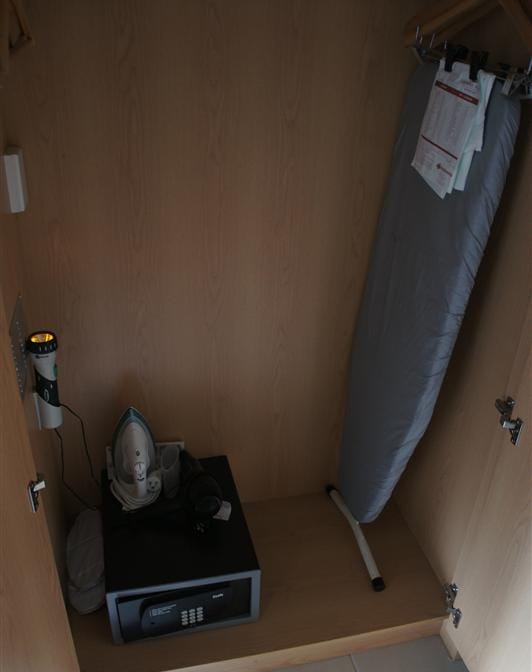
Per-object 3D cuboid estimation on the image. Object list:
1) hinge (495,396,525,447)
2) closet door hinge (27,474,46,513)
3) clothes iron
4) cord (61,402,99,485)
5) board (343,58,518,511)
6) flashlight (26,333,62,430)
[{"bbox_3d":[0.491,0.170,1.206,0.032,0.052,0.080,-4,30,-13],"label":"hinge"},{"bbox_3d":[-0.375,0.255,0.983,0.030,0.052,0.055,-4,30,-13],"label":"closet door hinge"},{"bbox_3d":[-0.335,0.303,1.523,0.120,0.260,0.120,-4,24,-13],"label":"clothes iron"},{"bbox_3d":[-0.470,0.282,1.523,0.080,0.340,0.090,-4,30,-13],"label":"cord"},{"bbox_3d":[0.316,0.005,1.400,0.060,1.180,0.350,-4,31,-16],"label":"board"},{"bbox_3d":[-0.493,0.105,1.357,0.070,0.245,0.066,-4,30,-13],"label":"flashlight"}]

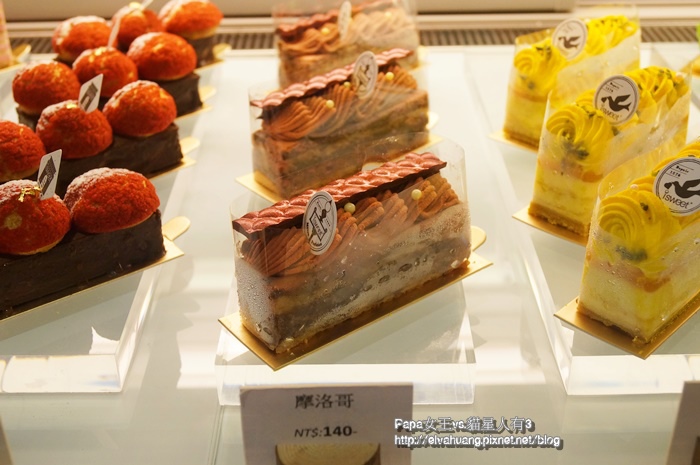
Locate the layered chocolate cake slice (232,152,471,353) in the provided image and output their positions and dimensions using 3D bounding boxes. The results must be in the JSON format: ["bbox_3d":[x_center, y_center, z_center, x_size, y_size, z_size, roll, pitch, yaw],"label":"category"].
[{"bbox_3d":[0.006,0.005,0.402,0.117,0.053,0.029,-22,37,-32],"label":"layered chocolate cake slice"}]

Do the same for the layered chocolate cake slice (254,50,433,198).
[{"bbox_3d":[-0.002,-0.069,0.527,0.117,0.053,0.029,-23,38,-34],"label":"layered chocolate cake slice"}]

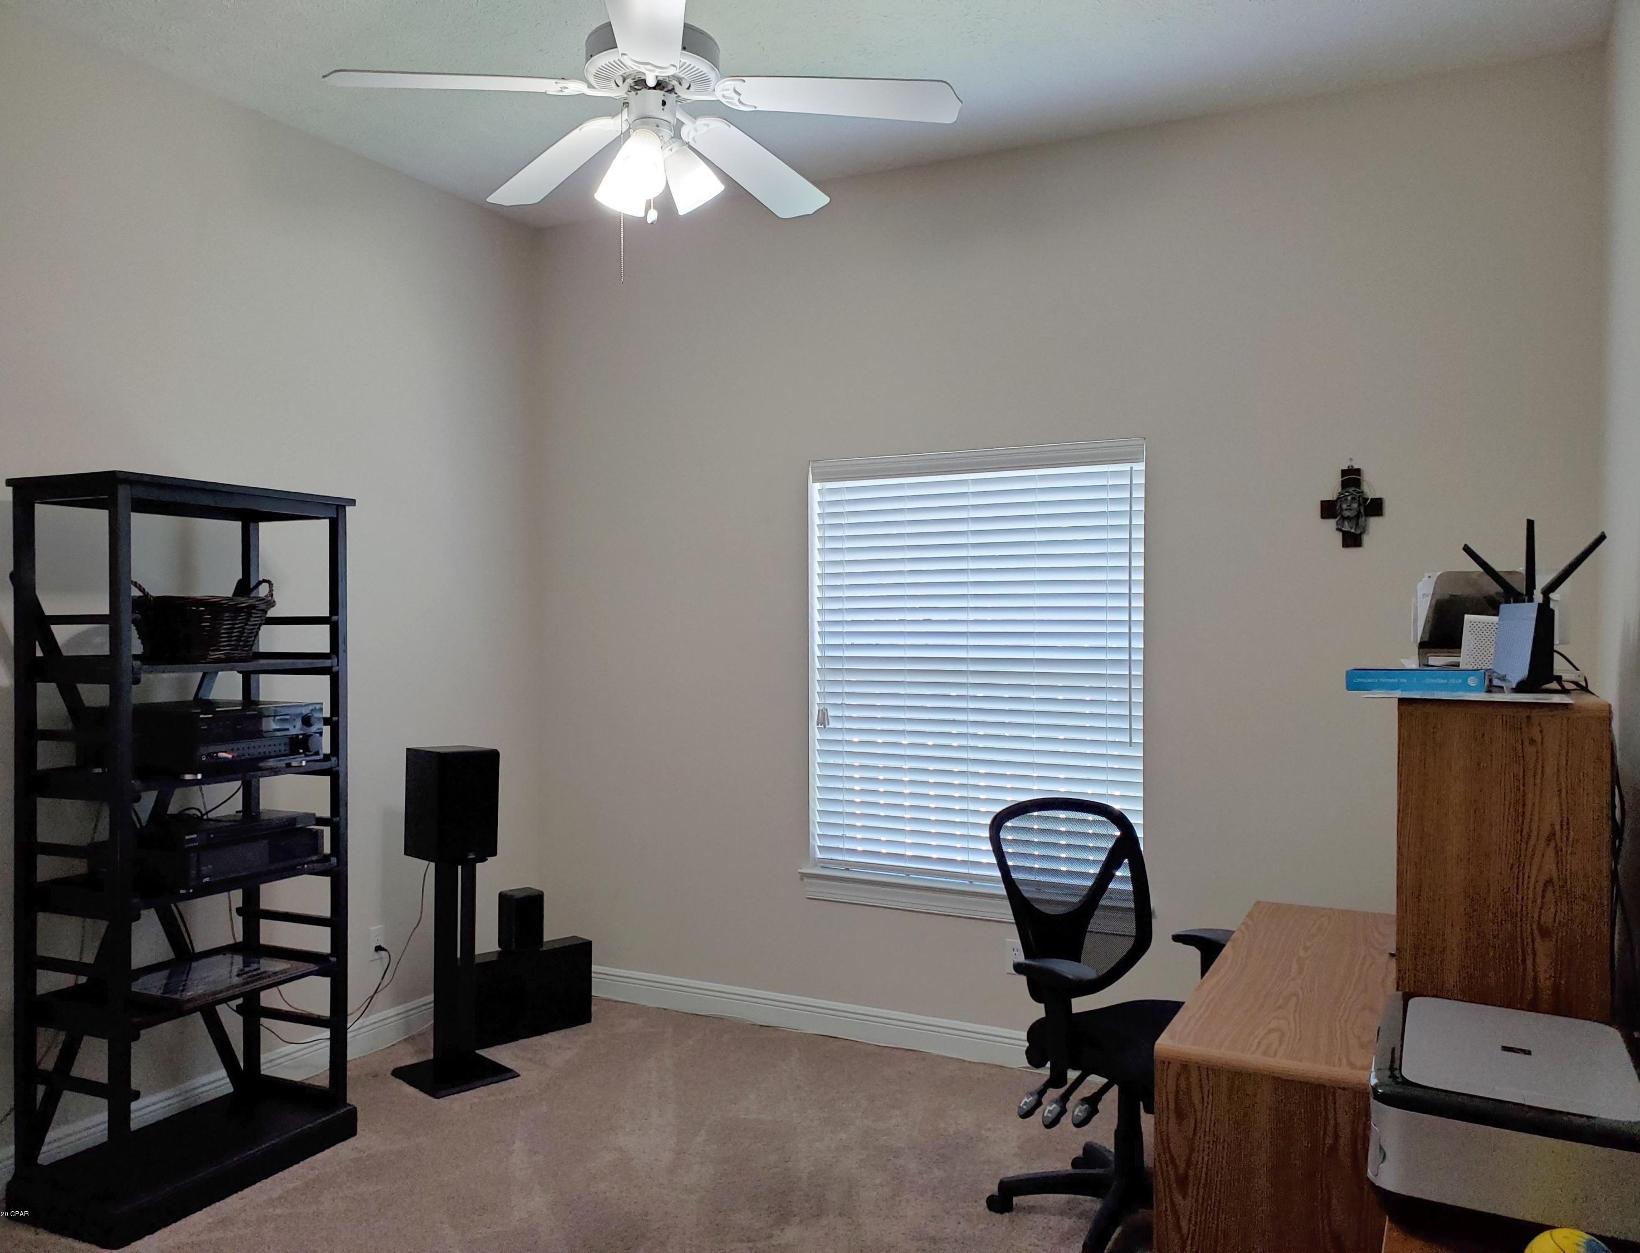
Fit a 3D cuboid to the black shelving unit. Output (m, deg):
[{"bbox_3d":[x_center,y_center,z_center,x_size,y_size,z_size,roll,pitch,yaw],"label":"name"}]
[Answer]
[{"bbox_3d":[-1.663,0.548,3.346,0.402,1.825,0.735,0,0,27],"label":"black shelving unit"}]

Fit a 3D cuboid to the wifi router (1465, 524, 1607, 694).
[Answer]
[{"bbox_3d":[1.460,-0.043,2.580,0.215,0.350,0.225,0,0,12],"label":"wifi router"}]

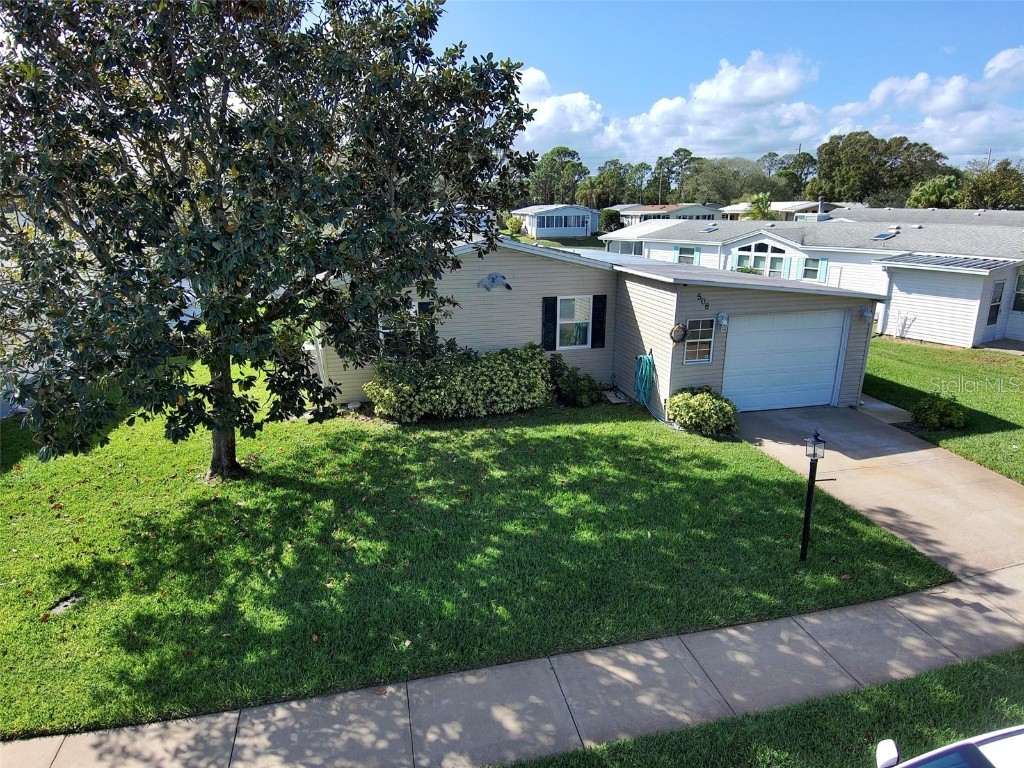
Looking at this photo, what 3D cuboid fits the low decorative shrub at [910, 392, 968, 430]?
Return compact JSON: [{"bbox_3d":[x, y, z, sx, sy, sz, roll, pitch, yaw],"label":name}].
[{"bbox_3d":[8.944,0.573,13.041,1.000,0.750,0.930,-4,17,-13],"label":"low decorative shrub"}]

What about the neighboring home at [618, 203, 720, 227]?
[{"bbox_3d":[22.282,-23.716,89.183,7.900,4.000,15.000,-4,17,-13],"label":"neighboring home"}]

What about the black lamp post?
[{"bbox_3d":[3.919,1.503,8.220,0.250,1.872,0.250,-4,17,-13],"label":"black lamp post"}]

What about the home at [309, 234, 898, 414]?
[{"bbox_3d":[0.712,-2.800,19.205,12.649,3.867,14.014,-4,17,-13],"label":"home"}]

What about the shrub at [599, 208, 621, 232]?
[{"bbox_3d":[12.399,-20.793,79.000,2.800,3.050,2.700,-4,17,-13],"label":"shrub"}]

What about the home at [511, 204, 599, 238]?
[{"bbox_3d":[5.085,-20.483,78.086,8.100,4.000,10.500,-4,17,-13],"label":"home"}]

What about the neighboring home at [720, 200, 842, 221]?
[{"bbox_3d":[39.763,-24.665,91.627,7.900,4.000,16.000,-4,17,-13],"label":"neighboring home"}]

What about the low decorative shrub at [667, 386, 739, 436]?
[{"bbox_3d":[3.916,0.558,12.810,1.363,0.930,1.227,-4,17,-13],"label":"low decorative shrub"}]

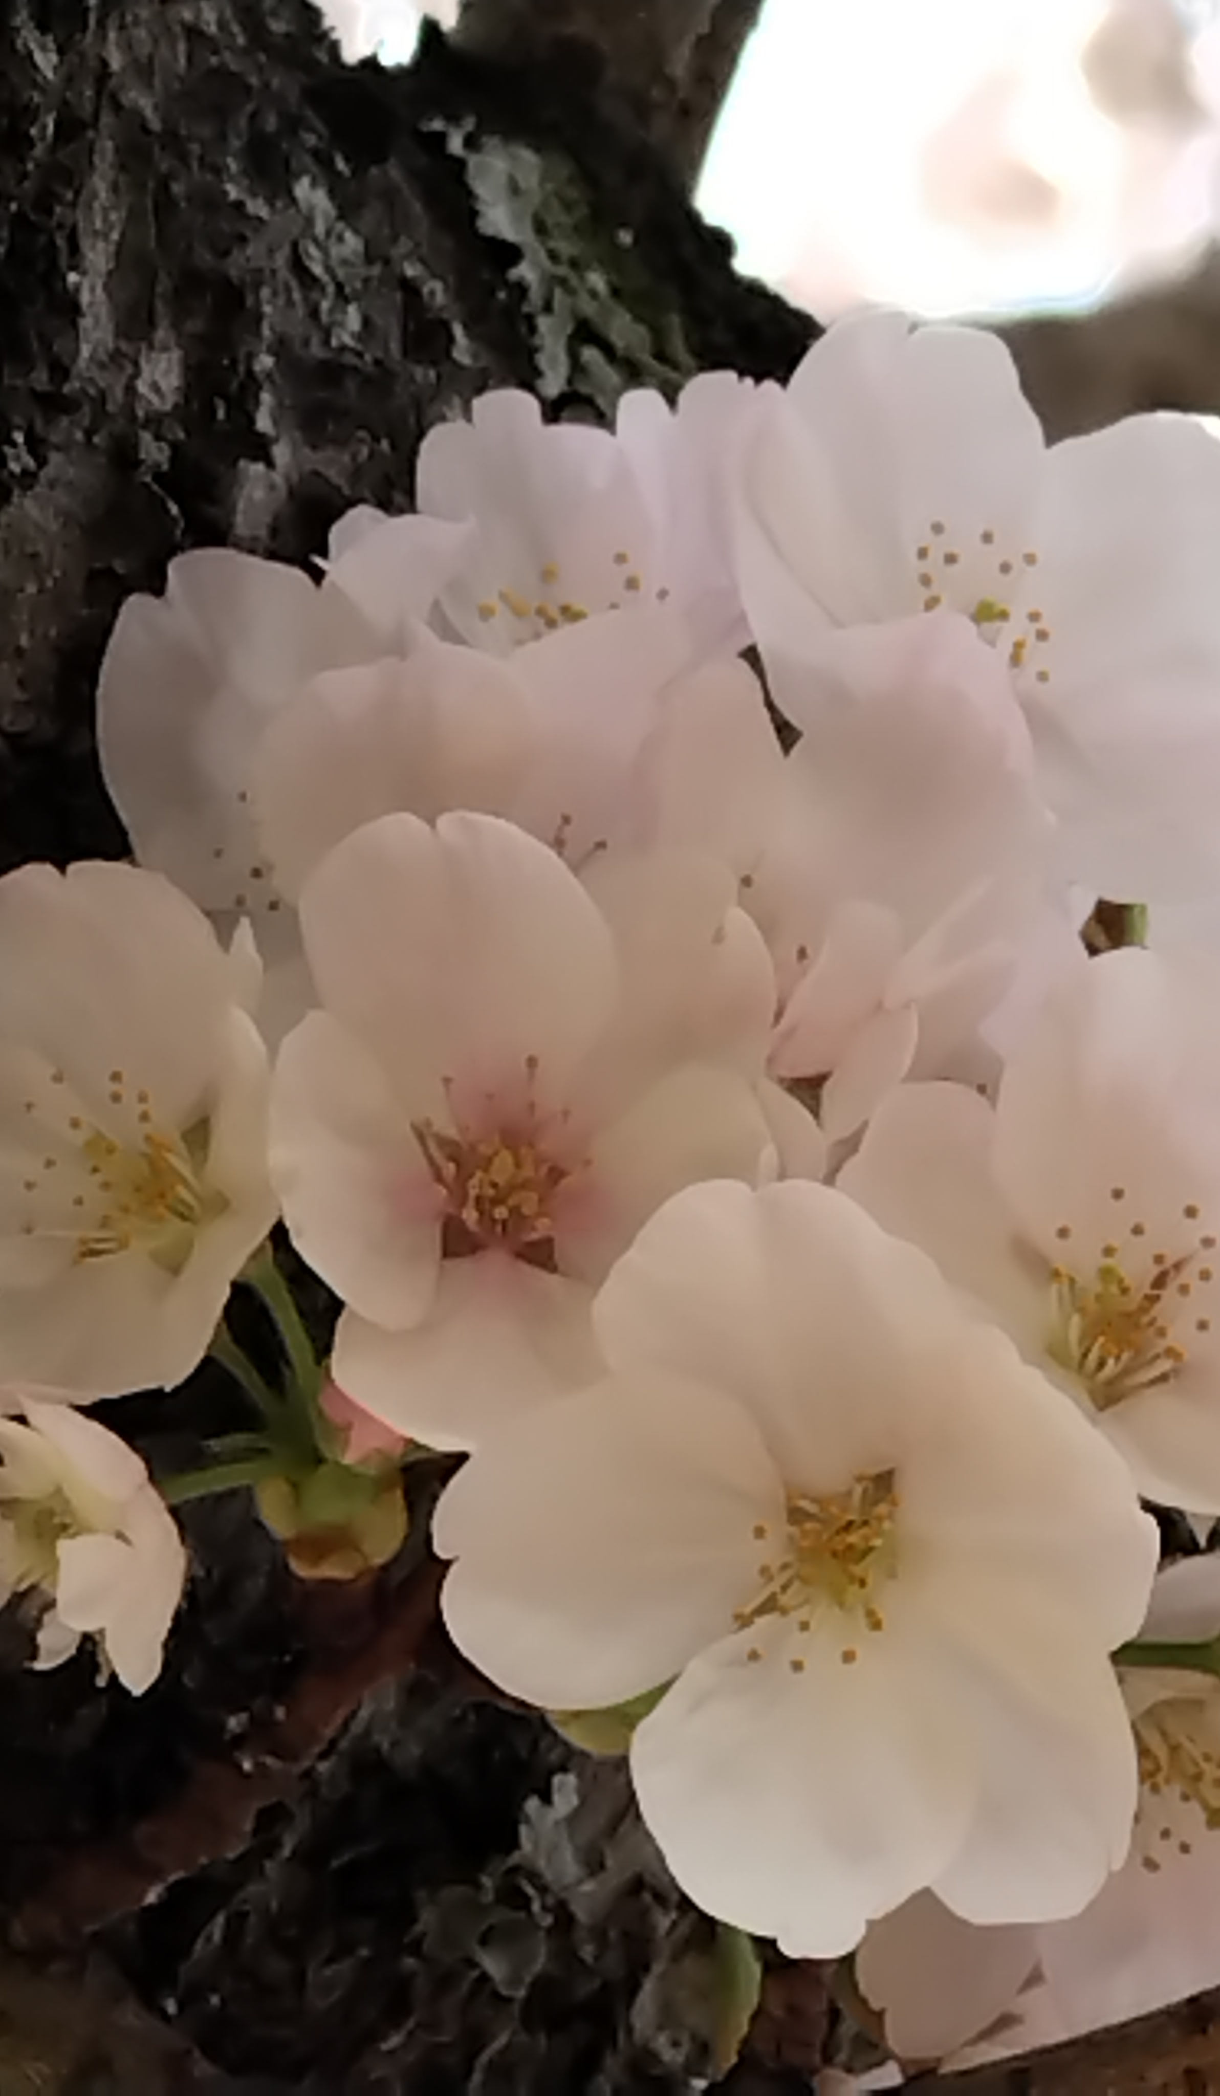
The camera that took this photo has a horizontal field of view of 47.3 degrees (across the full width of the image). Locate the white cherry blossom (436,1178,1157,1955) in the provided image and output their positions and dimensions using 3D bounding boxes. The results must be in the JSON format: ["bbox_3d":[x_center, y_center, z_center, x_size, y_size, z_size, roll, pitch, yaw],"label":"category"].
[{"bbox_3d":[0.011,0.030,0.084,0.042,0.043,0.019,-2,-9,15],"label":"white cherry blossom"}]

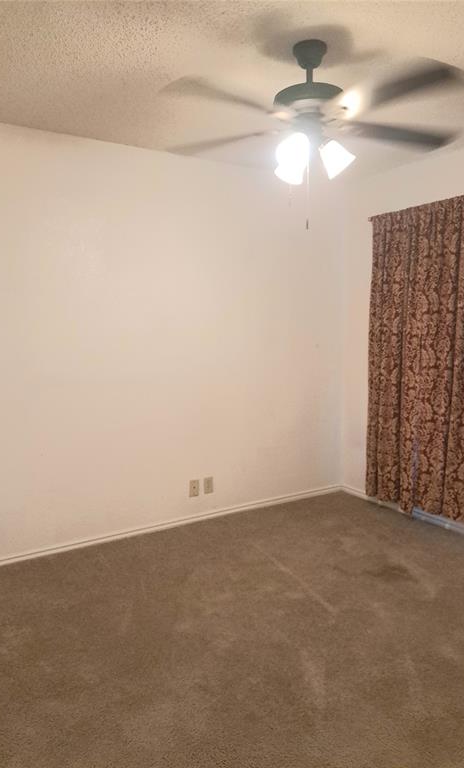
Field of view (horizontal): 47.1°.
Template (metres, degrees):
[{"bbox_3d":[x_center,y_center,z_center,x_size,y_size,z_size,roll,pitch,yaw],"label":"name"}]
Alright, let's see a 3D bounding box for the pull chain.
[{"bbox_3d":[0.303,-0.752,2.126,0.011,0.271,0.011,1,6,8],"label":"pull chain"}]

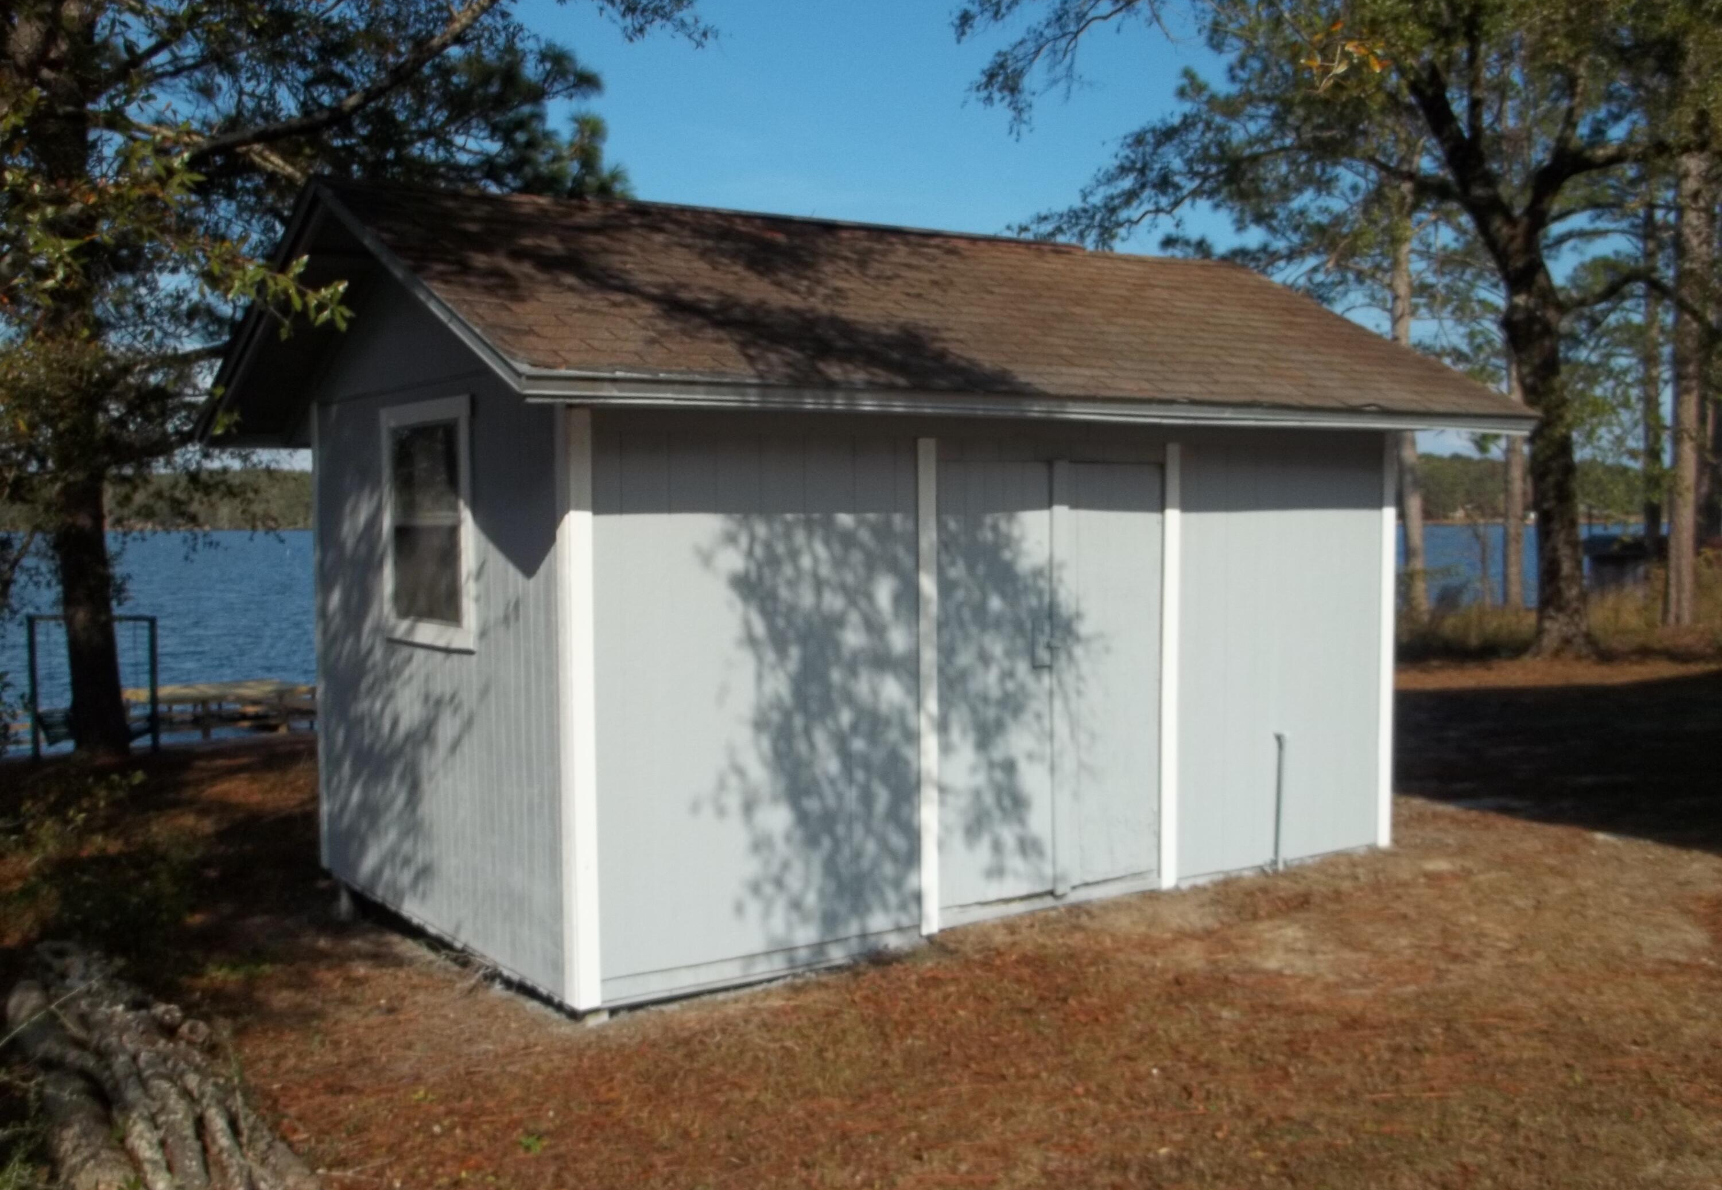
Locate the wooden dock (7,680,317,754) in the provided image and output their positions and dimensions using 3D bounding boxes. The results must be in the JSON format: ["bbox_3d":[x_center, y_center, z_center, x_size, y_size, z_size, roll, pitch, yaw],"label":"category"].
[{"bbox_3d":[-13.644,2.366,33.000,6.300,1.200,3.000,-1,3,-17],"label":"wooden dock"}]

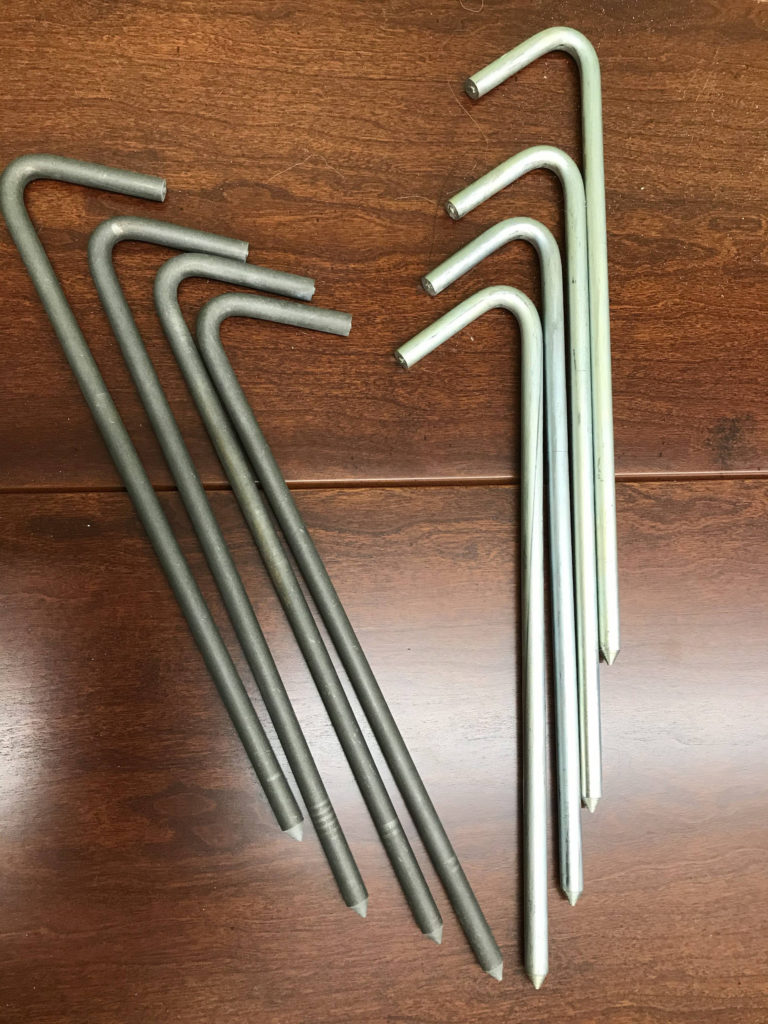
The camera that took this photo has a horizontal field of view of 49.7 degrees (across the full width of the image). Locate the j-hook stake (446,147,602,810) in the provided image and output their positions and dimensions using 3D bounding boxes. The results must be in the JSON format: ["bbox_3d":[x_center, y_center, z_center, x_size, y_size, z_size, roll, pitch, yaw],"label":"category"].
[{"bbox_3d":[0.063,-0.022,0.376,0.067,0.009,0.308,1,83,-8],"label":"j-hook stake"}]

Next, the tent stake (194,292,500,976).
[{"bbox_3d":[0.009,0.041,0.360,0.070,0.009,0.314,-25,87,-10],"label":"tent stake"}]

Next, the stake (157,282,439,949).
[{"bbox_3d":[-0.012,0.024,0.359,0.070,0.009,0.314,-23,86,-10],"label":"stake"}]

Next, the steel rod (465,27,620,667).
[{"bbox_3d":[0.073,-0.085,0.385,0.067,0.009,0.308,1,83,-8],"label":"steel rod"}]

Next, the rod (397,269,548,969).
[{"bbox_3d":[0.038,0.047,0.364,0.068,0.009,0.308,2,83,-8],"label":"rod"}]

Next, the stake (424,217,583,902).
[{"bbox_3d":[0.052,0.014,0.370,0.067,0.009,0.308,1,83,-8],"label":"stake"}]

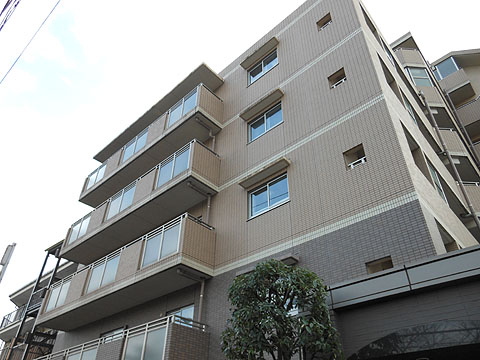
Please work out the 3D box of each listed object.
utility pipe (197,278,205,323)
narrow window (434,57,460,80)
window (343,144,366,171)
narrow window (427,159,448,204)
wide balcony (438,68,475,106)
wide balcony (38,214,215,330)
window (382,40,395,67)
[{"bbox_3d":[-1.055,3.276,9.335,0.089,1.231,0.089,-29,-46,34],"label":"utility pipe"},{"bbox_3d":[13.381,-7.141,22.524,1.379,1.428,0.118,-29,-46,34],"label":"narrow window"},{"bbox_3d":[2.677,-0.497,7.994,0.483,0.537,0.118,-29,-46,34],"label":"window"},{"bbox_3d":[5.397,0.108,9.493,0.099,1.320,0.837,-29,-46,34],"label":"narrow window"},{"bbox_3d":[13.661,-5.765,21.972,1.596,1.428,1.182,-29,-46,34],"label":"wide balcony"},{"bbox_3d":[-4.439,3.626,12.157,9.094,1.513,1.142,-29,-46,34],"label":"wide balcony"},{"bbox_3d":[5.549,-4.761,13.146,0.097,1.303,0.821,-29,-46,34],"label":"window"}]

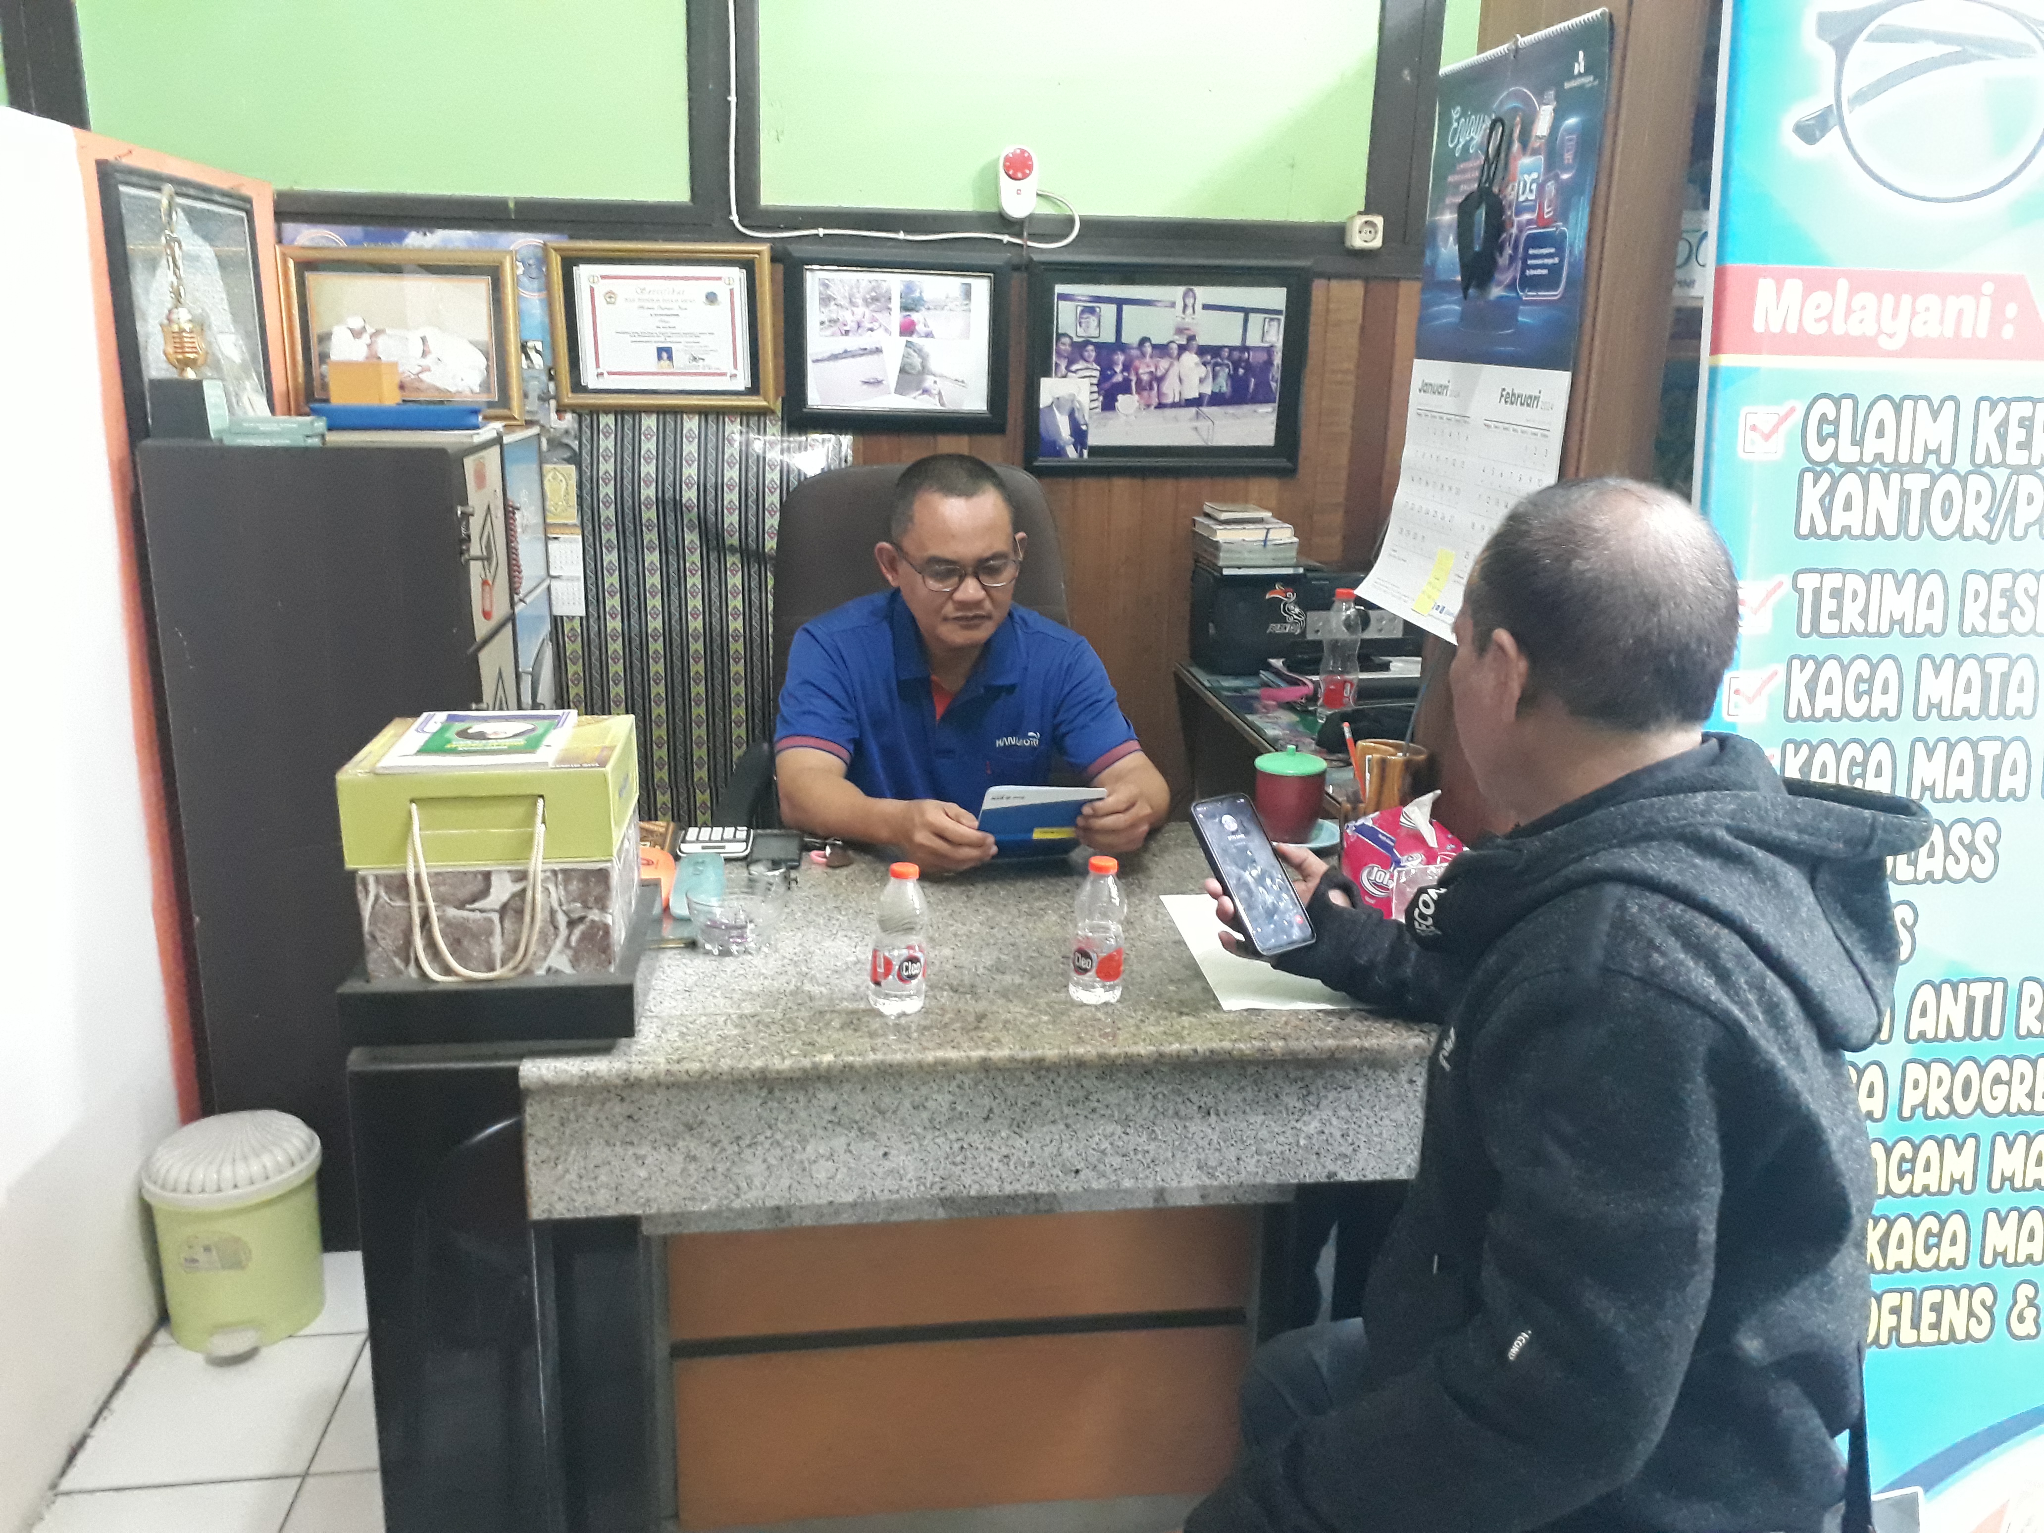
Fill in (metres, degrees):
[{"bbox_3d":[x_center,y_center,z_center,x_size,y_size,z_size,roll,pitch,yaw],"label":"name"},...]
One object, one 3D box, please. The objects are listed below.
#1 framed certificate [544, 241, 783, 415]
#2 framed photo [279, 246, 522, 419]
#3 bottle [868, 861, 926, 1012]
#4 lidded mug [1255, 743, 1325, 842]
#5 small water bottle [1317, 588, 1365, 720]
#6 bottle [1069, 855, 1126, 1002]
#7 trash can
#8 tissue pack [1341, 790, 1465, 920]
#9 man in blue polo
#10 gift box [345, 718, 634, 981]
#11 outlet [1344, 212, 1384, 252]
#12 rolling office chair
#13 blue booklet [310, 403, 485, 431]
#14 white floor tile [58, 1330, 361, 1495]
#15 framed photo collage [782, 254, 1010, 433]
[{"bbox_3d":[-0.653,-0.799,2.913,0.402,0.300,0.025,-1,20,-7],"label":"framed certificate"},{"bbox_3d":[-1.108,-0.770,2.859,0.403,0.304,0.025,-1,17,-7],"label":"framed photo"},{"bbox_3d":[-0.117,0.161,1.514,0.054,0.140,0.054,-1,15,-8],"label":"bottle"},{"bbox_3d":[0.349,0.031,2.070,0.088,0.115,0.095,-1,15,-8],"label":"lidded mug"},{"bbox_3d":[0.530,-0.182,2.650,0.063,0.215,0.063,-1,15,-8],"label":"small water bottle"},{"bbox_3d":[0.077,0.161,1.590,0.054,0.141,0.054,-1,15,-8],"label":"bottle"},{"bbox_3d":[-1.124,0.663,2.293,0.232,0.286,0.250,-3,15,-16],"label":"trash can"},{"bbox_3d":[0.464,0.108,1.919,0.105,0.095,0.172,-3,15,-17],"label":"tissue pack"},{"bbox_3d":[-0.074,0.190,2.285,0.545,1.257,0.660,0,15,-6],"label":"man in blue polo"},{"bbox_3d":[-0.504,0.073,1.551,0.235,0.195,0.227,-1,15,-8],"label":"gift box"},{"bbox_3d":[0.663,-1.030,3.078,0.063,0.064,0.045,-1,15,-8],"label":"outlet"},{"bbox_3d":[-0.169,0.117,2.604,0.660,1.190,0.670,-1,15,-8],"label":"rolling office chair"},{"bbox_3d":[-0.927,-0.539,2.440,0.240,0.034,0.250,-1,15,-8],"label":"blue booklet"},{"bbox_3d":[-1.050,0.846,2.096,0.295,0.010,0.300,-1,15,-8],"label":"white floor tile"},{"bbox_3d":[-0.230,-0.787,2.974,0.420,0.325,0.025,-1,21,-8],"label":"framed photo collage"}]

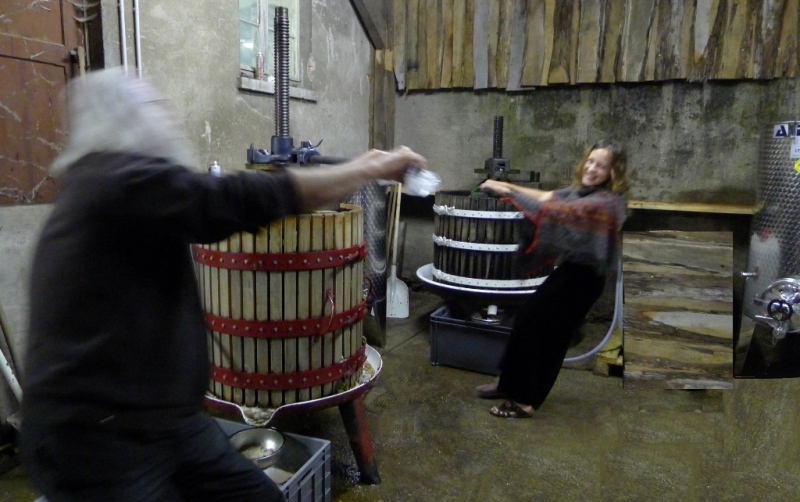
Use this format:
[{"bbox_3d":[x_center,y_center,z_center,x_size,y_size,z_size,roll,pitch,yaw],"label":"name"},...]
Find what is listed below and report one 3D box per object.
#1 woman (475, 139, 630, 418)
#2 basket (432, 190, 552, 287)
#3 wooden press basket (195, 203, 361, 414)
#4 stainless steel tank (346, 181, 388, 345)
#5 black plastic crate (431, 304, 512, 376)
[{"bbox_3d":[0.828,0.140,2.918,0.800,1.460,0.520,-4,10,-30],"label":"woman"},{"bbox_3d":[0.630,-0.095,3.552,0.820,0.540,0.820,2,8,10],"label":"basket"},{"bbox_3d":[-0.510,0.183,2.324,0.730,0.735,0.730,-1,8,-11],"label":"wooden press basket"},{"bbox_3d":[-0.401,0.086,3.923,0.620,1.240,0.620,-5,10,-36],"label":"stainless steel tank"},{"bbox_3d":[0.565,0.597,3.621,0.600,0.335,0.400,5,9,25],"label":"black plastic crate"}]

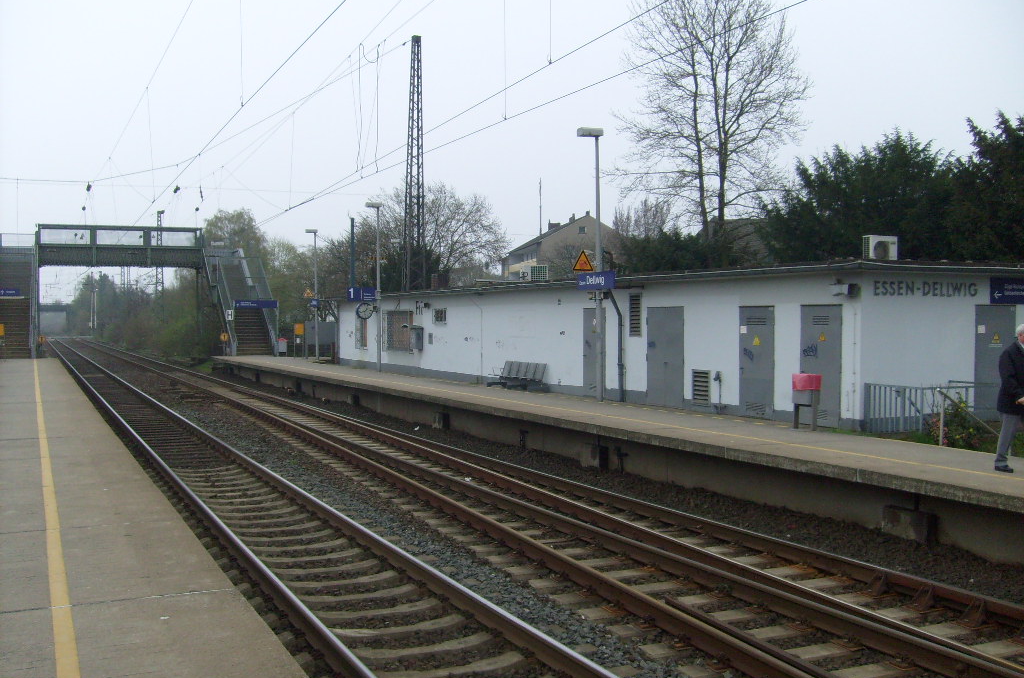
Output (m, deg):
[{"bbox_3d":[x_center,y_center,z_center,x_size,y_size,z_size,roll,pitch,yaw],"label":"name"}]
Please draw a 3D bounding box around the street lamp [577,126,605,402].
[{"bbox_3d":[1.621,-1.529,21.250,0.500,5.650,0.240,-1,1,-25],"label":"street lamp"}]

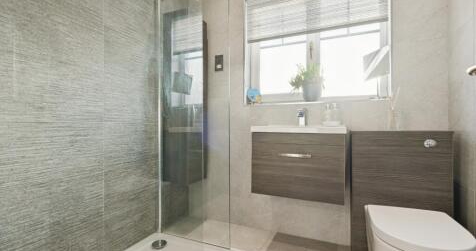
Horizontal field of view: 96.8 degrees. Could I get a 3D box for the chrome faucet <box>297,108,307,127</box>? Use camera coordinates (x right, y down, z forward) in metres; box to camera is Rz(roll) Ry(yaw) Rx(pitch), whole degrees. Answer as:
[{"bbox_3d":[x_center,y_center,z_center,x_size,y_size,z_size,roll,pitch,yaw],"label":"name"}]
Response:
[{"bbox_3d":[0.483,-0.057,1.595,0.048,0.140,0.140,0,0,22],"label":"chrome faucet"}]

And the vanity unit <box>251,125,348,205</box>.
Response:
[{"bbox_3d":[0.440,0.267,1.552,0.589,0.430,0.347,0,0,22],"label":"vanity unit"}]

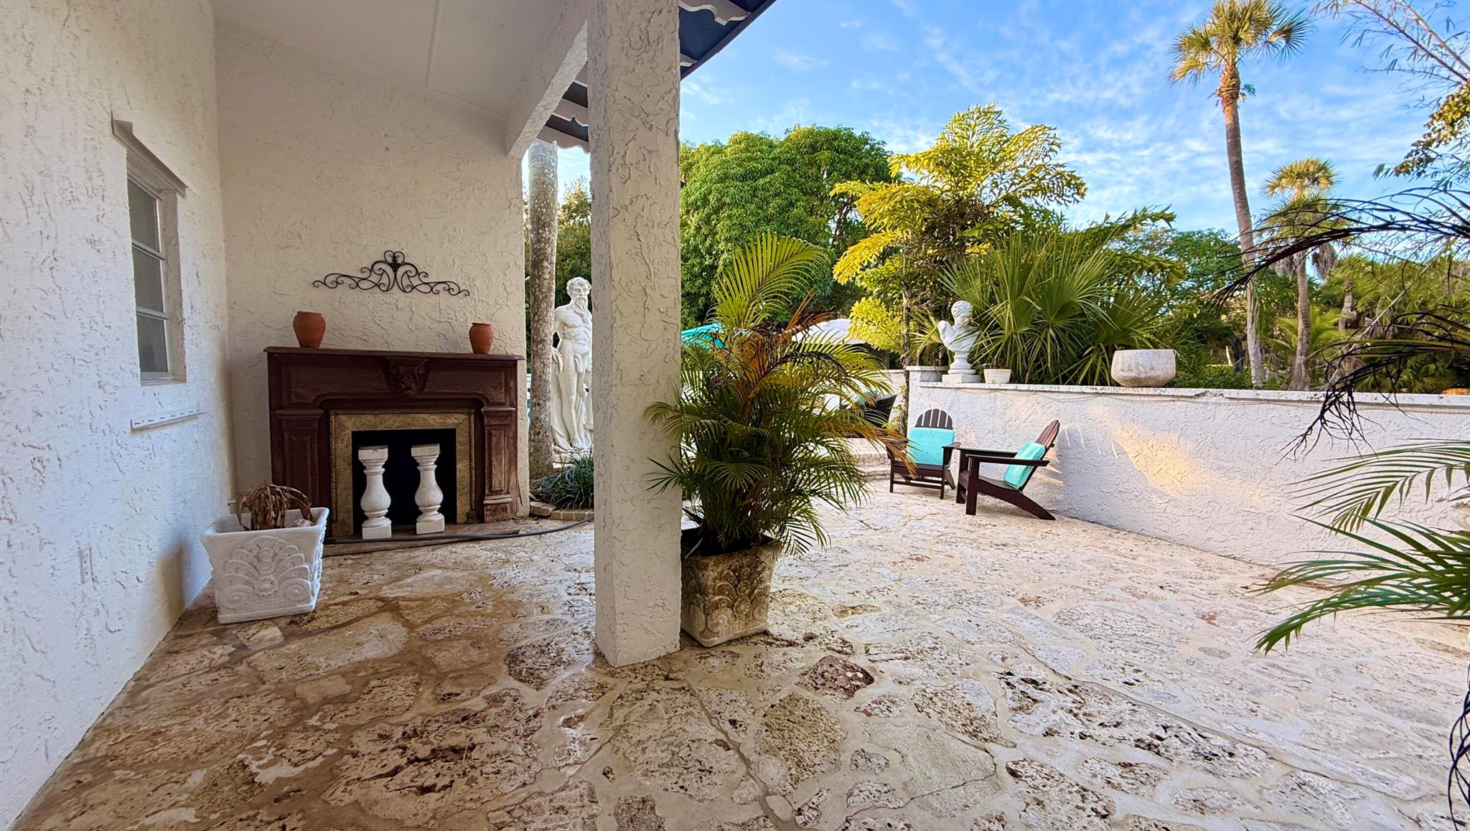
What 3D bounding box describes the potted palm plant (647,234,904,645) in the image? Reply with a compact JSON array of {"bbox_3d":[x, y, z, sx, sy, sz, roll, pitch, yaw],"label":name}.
[{"bbox_3d":[0.142,0.084,2.860,1.150,1.870,1.080,0,4,0],"label":"potted palm plant"}]

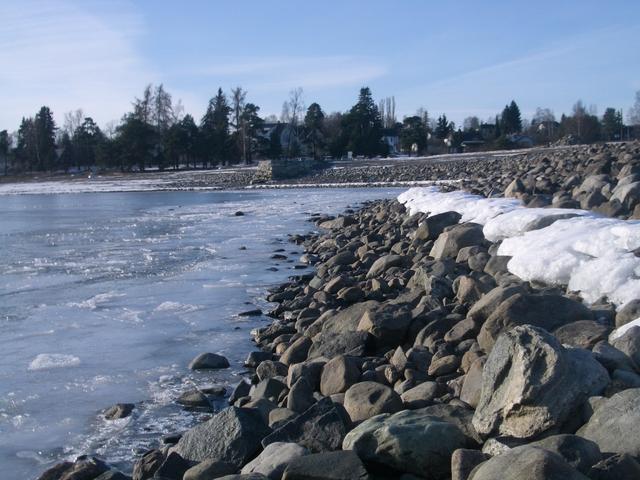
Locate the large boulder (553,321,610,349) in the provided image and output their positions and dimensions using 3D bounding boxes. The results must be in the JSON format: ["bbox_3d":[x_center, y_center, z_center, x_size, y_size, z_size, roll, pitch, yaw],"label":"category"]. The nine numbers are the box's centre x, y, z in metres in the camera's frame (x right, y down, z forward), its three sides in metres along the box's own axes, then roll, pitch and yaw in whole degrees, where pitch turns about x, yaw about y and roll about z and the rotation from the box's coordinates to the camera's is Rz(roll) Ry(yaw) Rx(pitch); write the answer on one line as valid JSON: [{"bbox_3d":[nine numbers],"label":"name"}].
[{"bbox_3d":[2.018,0.744,7.000,0.458,0.260,0.420,1,5,16],"label":"large boulder"}]

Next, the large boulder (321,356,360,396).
[{"bbox_3d":[0.174,1.126,7.500,0.339,0.344,0.310,0,5,0],"label":"large boulder"}]

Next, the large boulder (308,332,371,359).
[{"bbox_3d":[0.192,1.036,8.900,0.648,0.260,0.450,0,5,0],"label":"large boulder"}]

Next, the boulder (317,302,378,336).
[{"bbox_3d":[0.327,0.839,9.400,0.728,0.400,0.550,0,5,2],"label":"boulder"}]

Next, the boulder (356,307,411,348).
[{"bbox_3d":[0.617,0.849,8.800,0.558,0.400,0.480,0,5,4],"label":"boulder"}]

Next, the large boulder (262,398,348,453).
[{"bbox_3d":[-0.093,1.209,5.850,0.584,0.350,0.450,-1,5,-1],"label":"large boulder"}]

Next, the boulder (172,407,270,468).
[{"bbox_3d":[-0.628,1.254,5.800,0.652,0.350,0.500,-1,5,-6],"label":"boulder"}]

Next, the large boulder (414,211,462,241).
[{"bbox_3d":[2.418,-0.293,18.500,1.043,0.638,0.850,0,5,7],"label":"large boulder"}]

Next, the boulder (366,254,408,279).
[{"bbox_3d":[1.081,0.426,14.300,0.695,0.359,0.520,0,5,0],"label":"boulder"}]

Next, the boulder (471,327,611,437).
[{"bbox_3d":[1.282,0.797,5.250,0.720,0.570,0.620,3,6,34],"label":"boulder"}]

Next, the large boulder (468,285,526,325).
[{"bbox_3d":[1.773,0.658,9.100,0.603,0.391,0.500,0,5,0],"label":"large boulder"}]

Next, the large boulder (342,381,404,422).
[{"bbox_3d":[0.359,1.107,6.200,0.437,0.290,0.360,0,5,3],"label":"large boulder"}]

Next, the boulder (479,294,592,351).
[{"bbox_3d":[1.864,0.719,7.800,0.999,0.492,0.650,0,5,0],"label":"boulder"}]

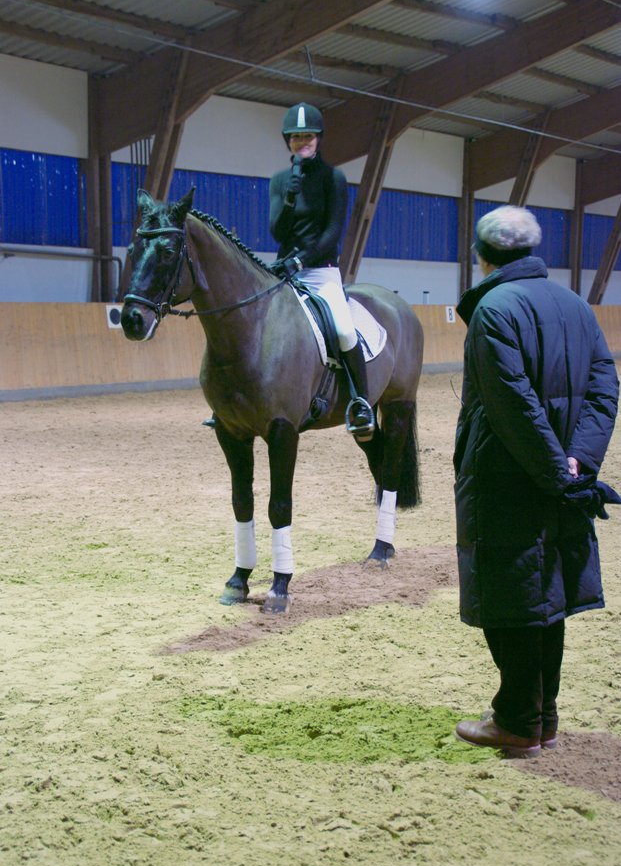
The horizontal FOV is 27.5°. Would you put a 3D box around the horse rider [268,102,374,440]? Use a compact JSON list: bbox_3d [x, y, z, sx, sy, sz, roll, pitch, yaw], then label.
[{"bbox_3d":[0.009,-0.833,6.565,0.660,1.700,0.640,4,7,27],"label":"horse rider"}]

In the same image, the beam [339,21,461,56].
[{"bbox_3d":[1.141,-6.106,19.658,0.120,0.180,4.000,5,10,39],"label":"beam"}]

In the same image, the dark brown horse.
[{"bbox_3d":[-0.035,-0.178,6.647,0.640,2.030,2.360,4,7,32],"label":"dark brown horse"}]

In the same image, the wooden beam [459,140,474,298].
[{"bbox_3d":[3.397,-4.308,27.433,0.230,4.000,0.200,6,8,41],"label":"wooden beam"}]

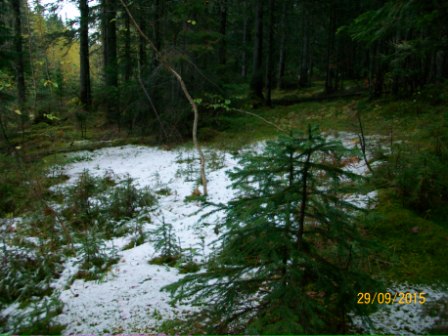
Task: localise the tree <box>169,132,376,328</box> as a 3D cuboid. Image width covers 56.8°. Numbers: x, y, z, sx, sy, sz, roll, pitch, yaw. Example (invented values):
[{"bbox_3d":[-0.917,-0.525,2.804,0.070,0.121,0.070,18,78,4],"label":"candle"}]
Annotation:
[{"bbox_3d":[0.288,0.372,2.574,1.280,1.258,1.200,1,11,0],"label":"tree"}]

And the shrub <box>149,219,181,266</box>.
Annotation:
[{"bbox_3d":[-0.475,0.593,3.307,0.250,0.398,0.250,1,11,0],"label":"shrub"}]

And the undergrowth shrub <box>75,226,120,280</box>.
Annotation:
[{"bbox_3d":[-0.936,0.619,3.039,0.310,0.430,0.310,1,11,0],"label":"undergrowth shrub"}]

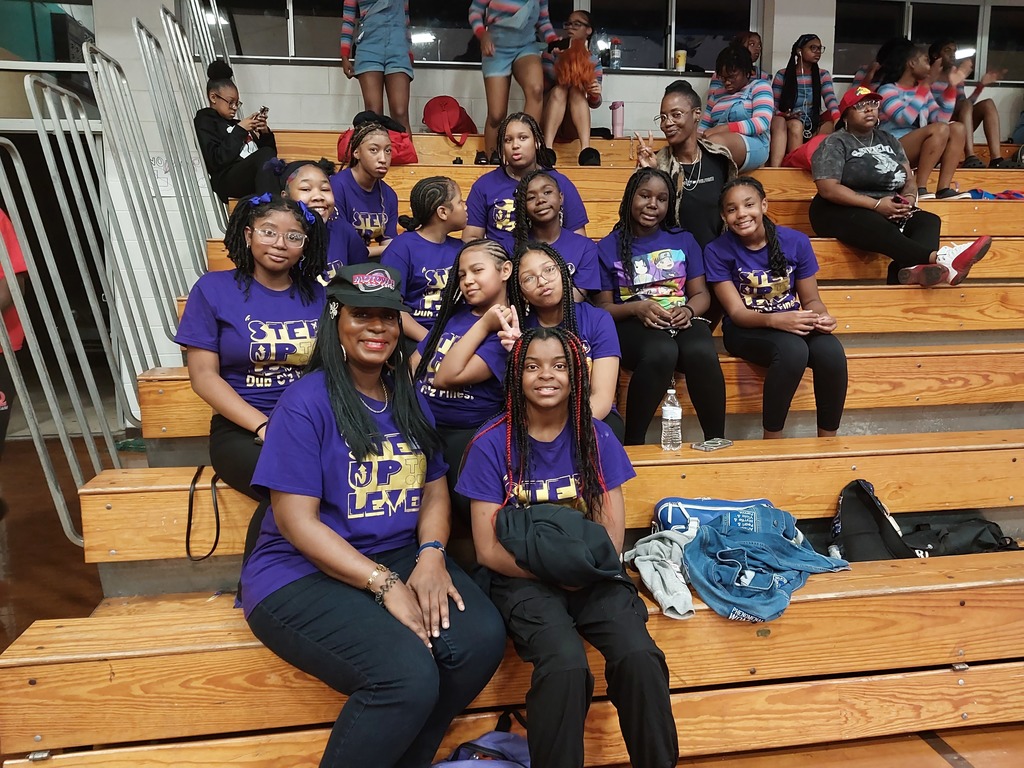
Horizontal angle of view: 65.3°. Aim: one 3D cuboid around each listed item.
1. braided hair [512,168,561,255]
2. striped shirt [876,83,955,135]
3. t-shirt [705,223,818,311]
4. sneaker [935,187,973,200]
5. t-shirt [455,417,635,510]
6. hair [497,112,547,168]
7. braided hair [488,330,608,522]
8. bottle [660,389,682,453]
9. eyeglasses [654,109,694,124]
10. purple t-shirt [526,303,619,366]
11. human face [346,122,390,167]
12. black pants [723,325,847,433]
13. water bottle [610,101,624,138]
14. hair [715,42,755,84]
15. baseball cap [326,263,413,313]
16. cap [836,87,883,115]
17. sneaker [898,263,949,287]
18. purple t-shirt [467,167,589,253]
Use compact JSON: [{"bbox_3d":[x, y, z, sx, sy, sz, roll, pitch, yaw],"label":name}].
[{"bbox_3d":[0.096,-0.638,2.990,0.200,0.360,0.220,-1,9,-3],"label":"braided hair"},{"bbox_3d":[2.745,-1.856,5.420,0.400,0.410,0.380,-8,11,-37],"label":"striped shirt"},{"bbox_3d":[0.940,-0.425,3.020,0.420,0.360,0.250,-1,8,-4],"label":"t-shirt"},{"bbox_3d":[2.592,-1.119,4.690,0.250,0.090,0.092,-2,7,-8],"label":"sneaker"},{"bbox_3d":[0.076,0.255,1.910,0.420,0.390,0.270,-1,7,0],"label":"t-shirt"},{"bbox_3d":[0.043,-0.983,3.230,0.210,0.235,0.210,0,7,8],"label":"hair"},{"bbox_3d":[0.095,0.086,1.820,0.240,0.430,0.250,-1,7,1],"label":"braided hair"},{"bbox_3d":[0.517,0.116,2.590,0.066,0.202,0.066,0,7,9],"label":"bottle"},{"bbox_3d":[0.672,-1.085,3.240,0.140,0.048,0.140,-3,9,41],"label":"eyeglasses"},{"bbox_3d":[0.124,-0.045,2.500,0.400,0.440,0.250,-1,9,-5],"label":"purple t-shirt"},{"bbox_3d":[-0.566,-0.939,3.220,0.150,0.200,0.150,-7,13,-38],"label":"human face"},{"bbox_3d":[0.985,-0.045,2.920,0.310,0.430,0.460,-2,7,-12],"label":"black pants"},{"bbox_3d":[0.764,-1.904,5.770,0.095,0.275,0.090,-1,9,0],"label":"water bottle"},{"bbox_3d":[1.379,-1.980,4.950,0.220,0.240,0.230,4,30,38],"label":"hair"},{"bbox_3d":[-0.314,-0.209,1.750,0.175,0.120,0.250,0,13,-22],"label":"baseball cap"},{"bbox_3d":[1.863,-1.510,4.270,0.180,0.150,0.260,-6,4,-32],"label":"cap"},{"bbox_3d":[1.855,-0.496,3.600,0.265,0.100,0.115,0,18,-12],"label":"sneaker"},{"bbox_3d":[0.070,-0.724,3.580,0.500,0.490,0.290,-1,9,-5],"label":"purple t-shirt"}]

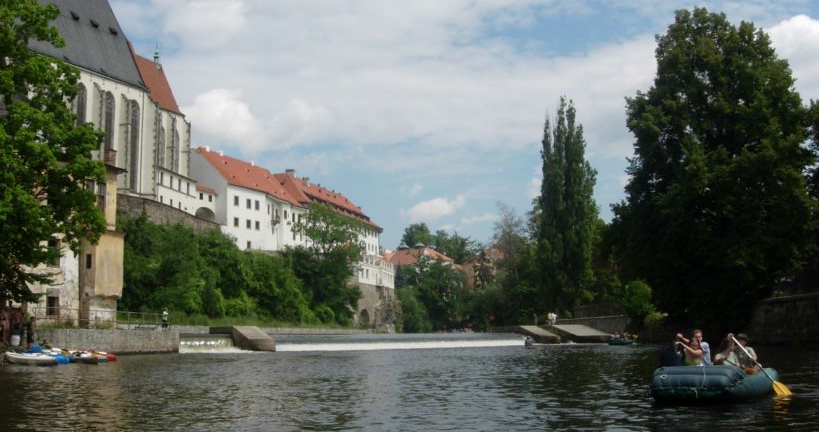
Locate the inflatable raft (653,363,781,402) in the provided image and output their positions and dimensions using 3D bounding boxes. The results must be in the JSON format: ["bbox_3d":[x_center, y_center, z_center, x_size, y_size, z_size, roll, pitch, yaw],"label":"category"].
[{"bbox_3d":[5.704,3.112,16.700,1.850,0.620,3.800,-4,-8,29],"label":"inflatable raft"}]

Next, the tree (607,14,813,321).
[{"bbox_3d":[28.502,-4.439,84.000,18.500,30.000,17.500,0,-7,0],"label":"tree"}]

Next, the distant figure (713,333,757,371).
[{"bbox_3d":[5.984,2.542,16.500,0.700,0.850,0.750,-2,-8,10],"label":"distant figure"}]

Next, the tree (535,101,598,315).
[{"bbox_3d":[20.741,-1.247,118.000,7.800,28.600,7.500,0,-7,0],"label":"tree"}]

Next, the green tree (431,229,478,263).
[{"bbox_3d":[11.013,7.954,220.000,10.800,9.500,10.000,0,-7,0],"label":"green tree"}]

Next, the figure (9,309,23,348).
[{"bbox_3d":[-17.533,5.006,40.000,0.600,1.740,0.450,4,-9,-30],"label":"figure"}]

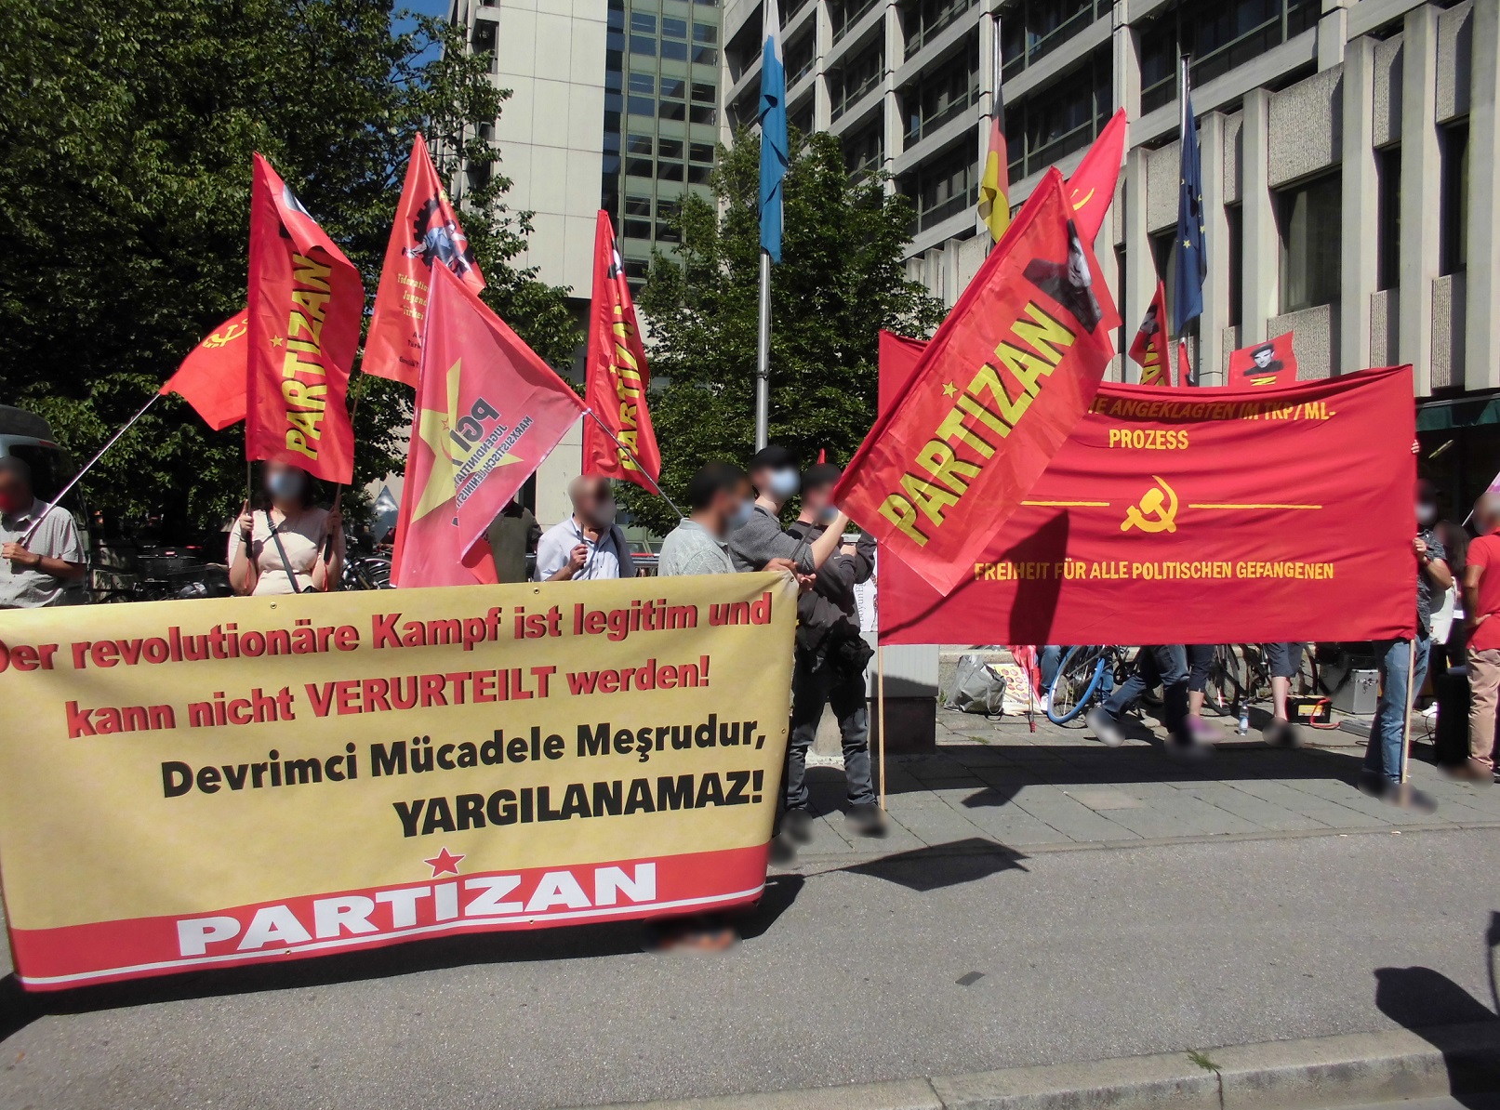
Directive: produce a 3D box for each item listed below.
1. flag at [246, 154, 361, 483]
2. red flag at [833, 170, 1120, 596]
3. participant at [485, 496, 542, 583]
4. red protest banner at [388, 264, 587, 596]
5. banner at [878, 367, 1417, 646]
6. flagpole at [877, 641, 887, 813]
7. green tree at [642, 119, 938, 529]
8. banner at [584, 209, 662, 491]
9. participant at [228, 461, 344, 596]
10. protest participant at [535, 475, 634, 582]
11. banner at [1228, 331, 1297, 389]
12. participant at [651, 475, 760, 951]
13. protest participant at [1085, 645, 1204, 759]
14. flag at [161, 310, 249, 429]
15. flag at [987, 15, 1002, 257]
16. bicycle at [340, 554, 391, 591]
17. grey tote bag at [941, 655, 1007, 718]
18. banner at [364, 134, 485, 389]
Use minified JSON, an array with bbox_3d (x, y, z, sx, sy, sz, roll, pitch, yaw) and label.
[{"bbox_3d":[-2.038,-1.079,5.150,0.500,1.480,0.250,1,1,-9],"label":"flag"},{"bbox_3d":[0.909,-0.604,4.040,0.530,1.460,0.200,35,9,5],"label":"red flag"},{"bbox_3d":[-1.482,0.378,7.000,0.520,1.740,0.330,0,1,0],"label":"participant"},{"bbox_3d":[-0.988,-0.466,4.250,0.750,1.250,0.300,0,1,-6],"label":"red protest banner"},{"bbox_3d":[2.093,-0.291,5.800,2.950,1.480,0.150,0,1,-8],"label":"banner"},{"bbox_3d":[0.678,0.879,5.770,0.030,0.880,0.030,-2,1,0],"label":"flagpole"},{"bbox_3d":[0.556,-2.604,15.500,4.200,6.500,4.000,1,1,0],"label":"green tree"},{"bbox_3d":[-0.552,-0.885,4.850,0.360,1.200,0.300,2,1,-27],"label":"banner"},{"bbox_3d":[-1.892,0.450,4.600,0.520,1.680,0.400,0,1,-19],"label":"participant"},{"bbox_3d":[-0.709,0.482,4.850,0.500,1.690,0.360,0,1,-34],"label":"protest participant"},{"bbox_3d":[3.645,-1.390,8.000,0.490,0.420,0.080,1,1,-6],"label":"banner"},{"bbox_3d":[-0.161,0.546,4.120,0.400,1.740,0.500,1,1,12],"label":"participant"},{"bbox_3d":[2.580,0.406,7.200,0.700,1.720,0.520,1,1,21],"label":"protest participant"},{"bbox_3d":[-2.335,-0.852,4.950,0.550,0.650,0.300,0,1,-14],"label":"flag"},{"bbox_3d":[2.646,-4.537,12.200,0.090,2.600,0.090,1,1,0],"label":"flag"},{"bbox_3d":[-3.730,0.350,10.500,1.720,1.050,0.580,1,1,41],"label":"bicycle"},{"bbox_3d":[1.717,0.993,8.600,0.450,0.450,0.270,1,0,9],"label":"grey tote bag"},{"bbox_3d":[-1.390,-1.251,4.800,0.560,1.100,0.350,0,1,-18],"label":"banner"}]

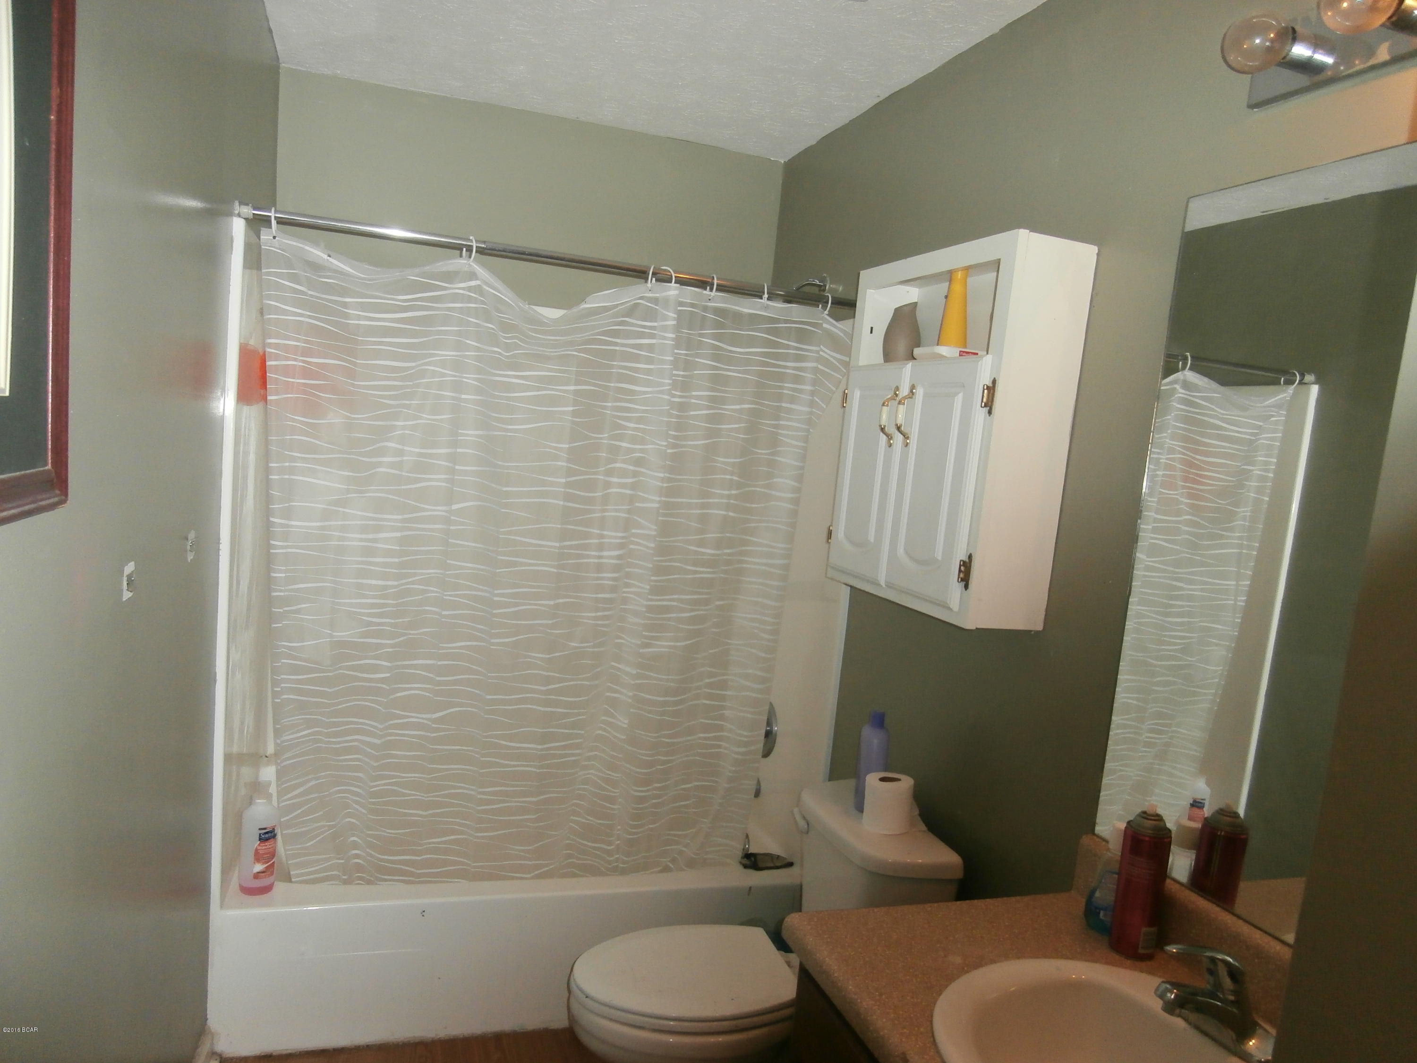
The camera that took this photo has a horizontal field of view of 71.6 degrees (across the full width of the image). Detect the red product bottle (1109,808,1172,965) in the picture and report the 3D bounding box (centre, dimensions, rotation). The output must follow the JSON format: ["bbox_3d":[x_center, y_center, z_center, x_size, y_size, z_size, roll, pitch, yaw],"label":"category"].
[{"bbox_3d":[0.673,0.532,1.510,0.066,0.226,0.066,9,7,29],"label":"red product bottle"}]

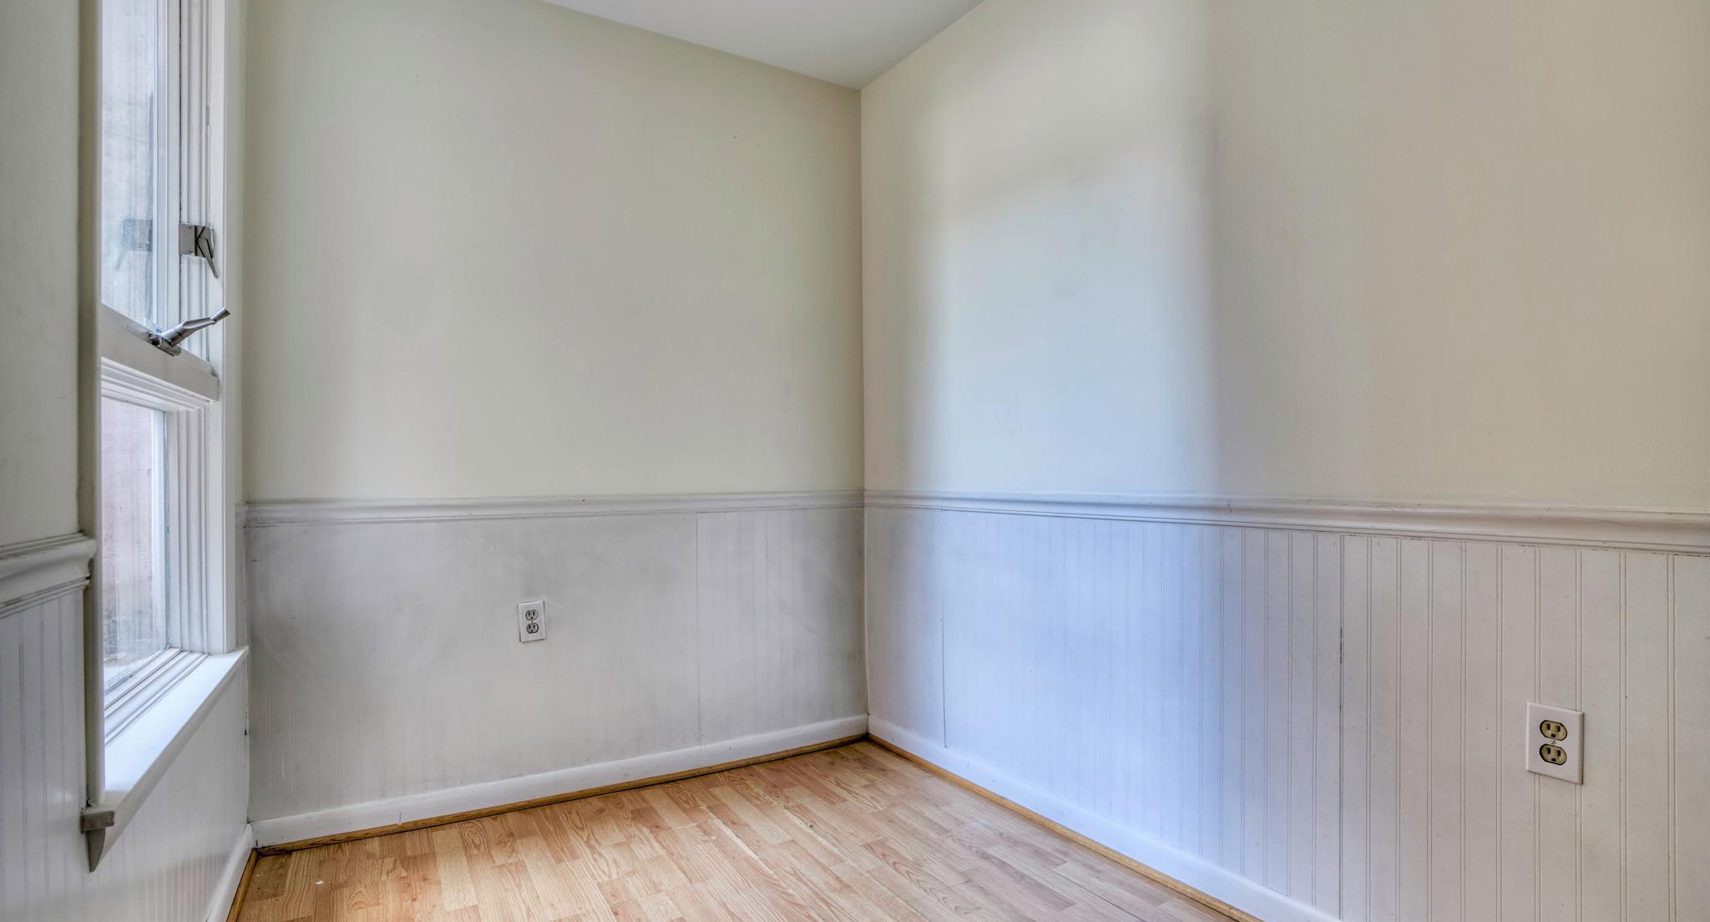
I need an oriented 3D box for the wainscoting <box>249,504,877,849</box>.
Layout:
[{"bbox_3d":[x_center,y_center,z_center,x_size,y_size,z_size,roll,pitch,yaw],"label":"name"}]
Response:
[{"bbox_3d":[-0.758,0.556,2.389,1.831,0.894,0.050,0,-1,-28],"label":"wainscoting"}]

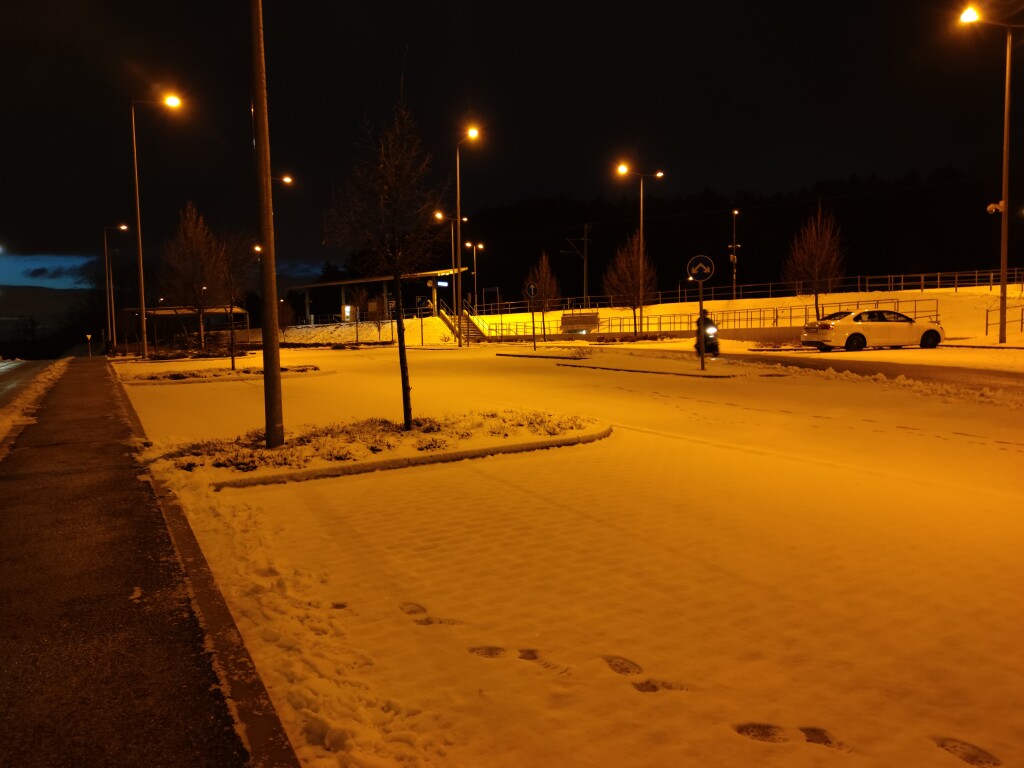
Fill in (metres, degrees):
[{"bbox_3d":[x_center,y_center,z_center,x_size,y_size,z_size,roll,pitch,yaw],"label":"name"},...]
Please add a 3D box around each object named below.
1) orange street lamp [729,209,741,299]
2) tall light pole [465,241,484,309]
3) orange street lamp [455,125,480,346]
[{"bbox_3d":[16.903,-9.813,53.776,0.850,6.788,0.600,2,5,37],"label":"orange street lamp"},{"bbox_3d":[-3.964,-11.405,77.757,2.400,7.780,0.400,-4,5,-41],"label":"tall light pole"},{"bbox_3d":[-2.624,-8.337,40.535,0.400,12.440,2.300,-3,4,-29],"label":"orange street lamp"}]

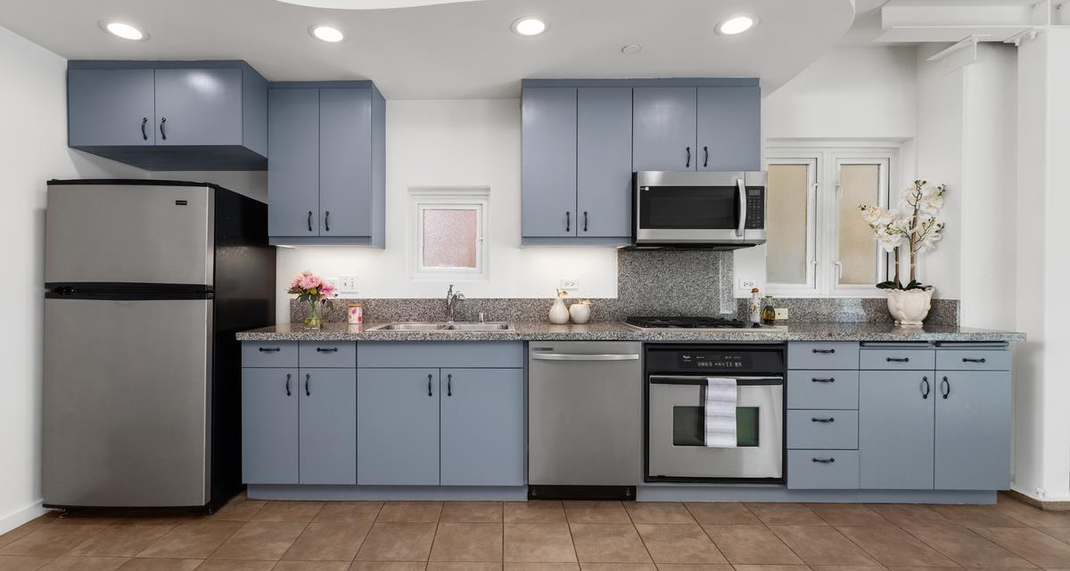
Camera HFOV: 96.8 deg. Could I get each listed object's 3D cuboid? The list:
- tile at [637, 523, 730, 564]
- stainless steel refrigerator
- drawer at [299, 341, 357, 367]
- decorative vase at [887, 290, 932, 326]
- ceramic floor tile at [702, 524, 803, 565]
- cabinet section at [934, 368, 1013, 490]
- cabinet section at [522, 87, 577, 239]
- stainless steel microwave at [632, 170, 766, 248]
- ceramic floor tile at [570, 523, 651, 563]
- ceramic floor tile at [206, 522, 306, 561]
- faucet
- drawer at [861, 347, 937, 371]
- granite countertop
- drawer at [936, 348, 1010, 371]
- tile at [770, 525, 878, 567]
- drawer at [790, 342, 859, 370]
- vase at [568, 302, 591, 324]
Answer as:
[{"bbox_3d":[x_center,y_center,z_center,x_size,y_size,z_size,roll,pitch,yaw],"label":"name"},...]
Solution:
[{"bbox_3d":[0.661,1.185,2.178,0.321,0.010,0.324,0,1,-2],"label":"tile"},{"bbox_3d":[-2.035,0.332,2.720,0.825,1.700,0.730,0,0,-1],"label":"stainless steel refrigerator"},{"bbox_3d":[-1.099,0.368,2.740,0.308,0.142,0.480,0,0,0],"label":"drawer"},{"bbox_3d":[2.390,0.132,3.030,0.255,0.230,0.240,0,0,-1],"label":"decorative vase"},{"bbox_3d":[0.977,1.185,2.168,0.322,0.010,0.326,0,0,-1],"label":"ceramic floor tile"},{"bbox_3d":[2.306,0.759,2.745,0.402,0.630,0.480,0,1,-1],"label":"cabinet section"},{"bbox_3d":[0.083,-0.729,2.945,0.327,0.881,0.300,0,1,-1],"label":"cabinet section"},{"bbox_3d":[0.972,-0.446,2.955,0.760,0.430,0.410,0,0,0],"label":"stainless steel microwave"},{"bbox_3d":[0.336,1.185,2.180,0.322,0.010,0.326,0,0,-1],"label":"ceramic floor tile"},{"bbox_3d":[-1.260,1.184,2.201,0.318,0.012,0.318,0,0,0],"label":"ceramic floor tile"},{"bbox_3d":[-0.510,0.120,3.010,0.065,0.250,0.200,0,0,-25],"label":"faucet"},{"bbox_3d":[1.893,0.387,2.688,0.393,0.113,0.480,0,0,0],"label":"drawer"},{"bbox_3d":[0.515,0.270,2.840,4.180,0.042,0.650,0,0,0],"label":"granite countertop"},{"bbox_3d":[2.292,0.387,2.715,0.392,0.112,0.450,0,1,-1],"label":"drawer"},{"bbox_3d":[1.314,1.199,2.185,0.324,0.012,0.333,0,0,-1],"label":"tile"},{"bbox_3d":[1.518,0.370,2.704,0.374,0.150,0.480,0,0,0],"label":"drawer"},{"bbox_3d":[0.286,0.179,3.080,0.139,0.138,0.139,0,0,-1],"label":"vase"}]

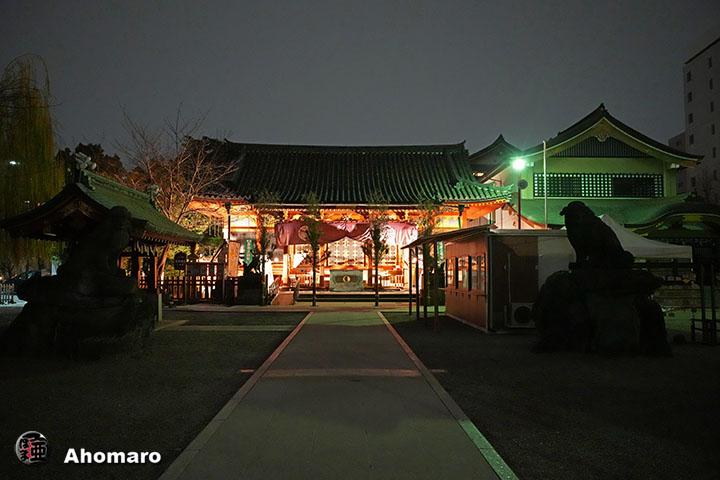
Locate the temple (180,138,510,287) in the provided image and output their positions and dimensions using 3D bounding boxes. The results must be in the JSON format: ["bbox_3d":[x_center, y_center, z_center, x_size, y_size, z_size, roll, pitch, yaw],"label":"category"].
[{"bbox_3d":[-0.531,-1.314,29.439,16.800,9.400,11.000,0,-4,-1],"label":"temple"}]

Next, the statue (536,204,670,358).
[{"bbox_3d":[4.754,0.684,10.049,2.500,2.950,1.750,0,-4,-6],"label":"statue"}]

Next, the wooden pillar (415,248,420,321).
[{"bbox_3d":[1.921,1.372,16.524,0.100,2.400,0.100,0,-4,-1],"label":"wooden pillar"}]

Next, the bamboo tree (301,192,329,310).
[{"bbox_3d":[-2.003,0.424,22.104,1.250,5.000,1.150,0,-4,-1],"label":"bamboo tree"}]

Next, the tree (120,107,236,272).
[{"bbox_3d":[-7.844,-1.422,21.444,5.200,8.600,4.800,0,-4,-1],"label":"tree"}]

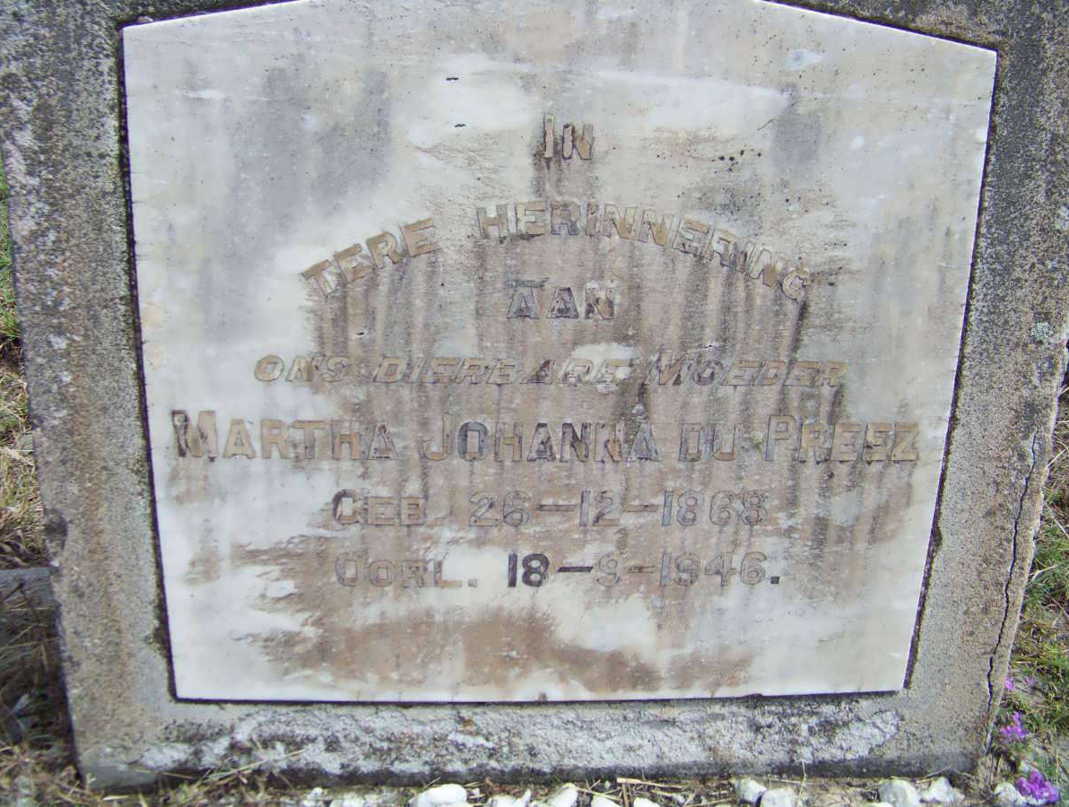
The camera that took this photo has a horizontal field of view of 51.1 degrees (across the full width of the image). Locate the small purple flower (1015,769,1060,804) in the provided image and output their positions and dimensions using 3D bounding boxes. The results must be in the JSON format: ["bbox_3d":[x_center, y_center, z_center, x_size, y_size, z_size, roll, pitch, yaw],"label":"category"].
[{"bbox_3d":[0.418,0.319,0.930,0.036,0.025,0.031,0,17,-4],"label":"small purple flower"}]

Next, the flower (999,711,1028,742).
[{"bbox_3d":[0.430,0.289,1.005,0.026,0.024,0.025,0,17,-4],"label":"flower"}]

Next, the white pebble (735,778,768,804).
[{"bbox_3d":[0.179,0.320,0.924,0.026,0.019,0.023,0,17,-4],"label":"white pebble"}]

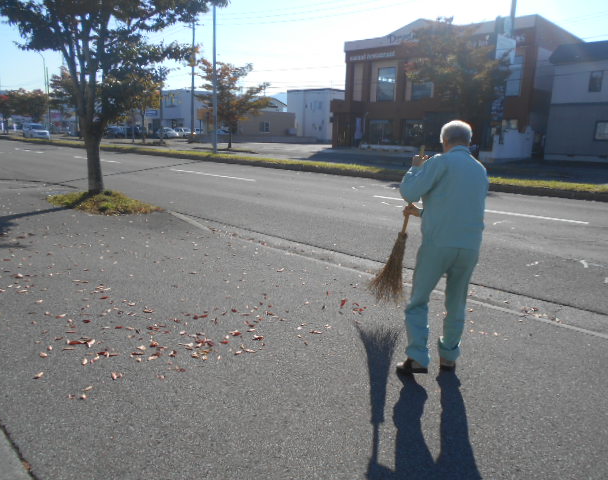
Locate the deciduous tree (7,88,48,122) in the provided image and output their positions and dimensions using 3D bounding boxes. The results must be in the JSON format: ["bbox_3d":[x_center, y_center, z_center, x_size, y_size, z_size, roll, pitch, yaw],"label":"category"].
[{"bbox_3d":[-36.007,-16.647,62.409,4.800,6.200,4.800,12,18,41],"label":"deciduous tree"}]

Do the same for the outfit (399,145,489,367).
[{"bbox_3d":[0.901,0.133,3.135,0.490,1.460,0.420,-3,14,-11],"label":"outfit"}]

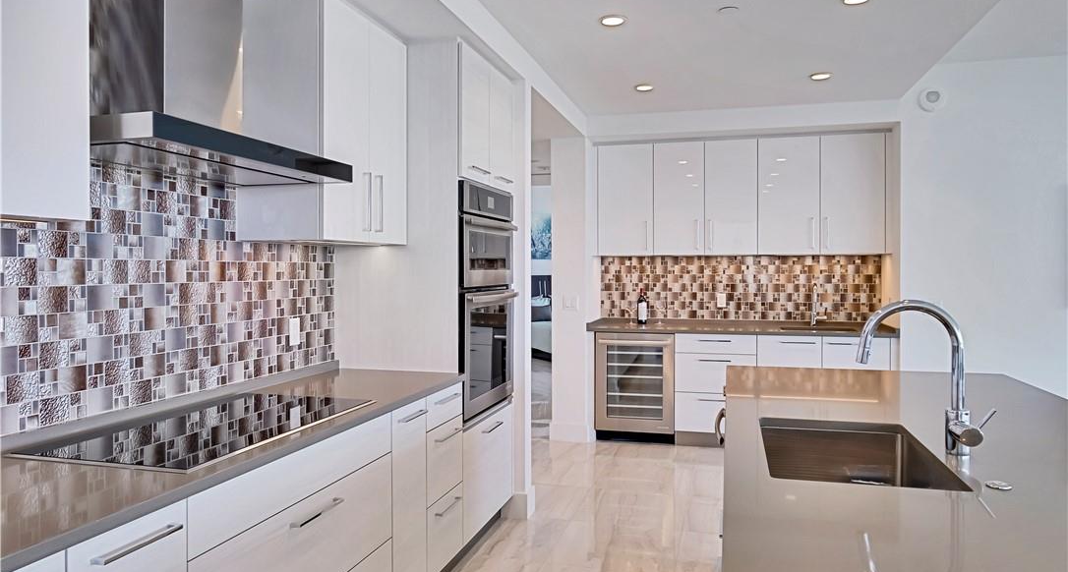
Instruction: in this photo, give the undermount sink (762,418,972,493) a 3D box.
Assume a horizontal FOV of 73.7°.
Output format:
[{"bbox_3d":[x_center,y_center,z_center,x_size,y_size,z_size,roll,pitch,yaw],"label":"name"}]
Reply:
[{"bbox_3d":[0.799,0.533,1.832,0.402,0.225,0.660,0,1,15],"label":"undermount sink"}]

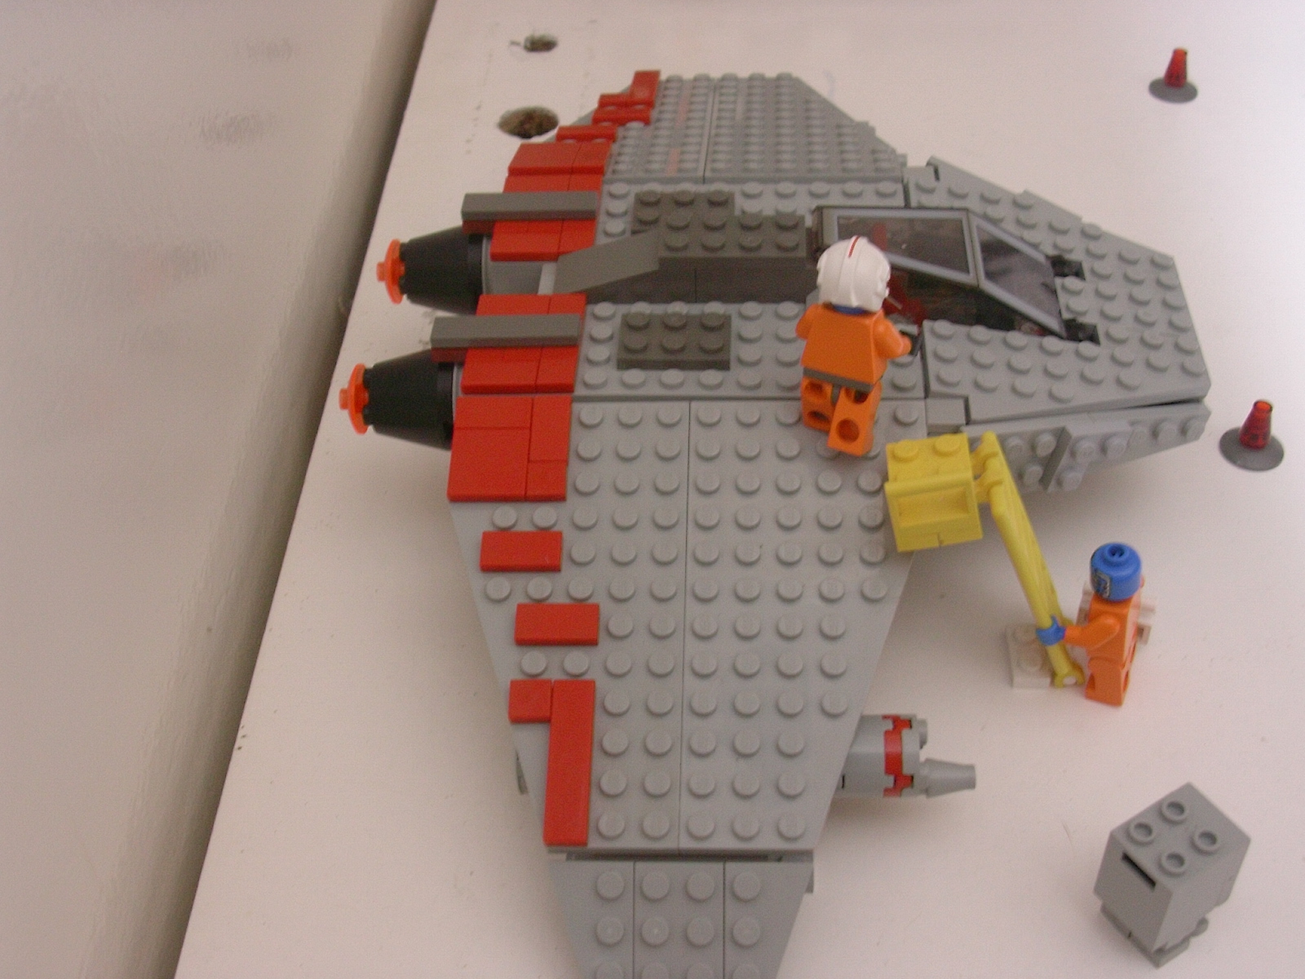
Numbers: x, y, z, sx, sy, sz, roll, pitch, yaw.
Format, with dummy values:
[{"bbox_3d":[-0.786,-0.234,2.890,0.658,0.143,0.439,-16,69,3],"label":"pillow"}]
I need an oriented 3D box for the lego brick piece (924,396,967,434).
[{"bbox_3d":[0.060,-0.015,0.347,0.008,0.003,0.008,1,43,3],"label":"lego brick piece"}]

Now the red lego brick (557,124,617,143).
[{"bbox_3d":[-0.017,-0.093,0.446,0.016,0.003,0.008,0,27,4],"label":"red lego brick"}]

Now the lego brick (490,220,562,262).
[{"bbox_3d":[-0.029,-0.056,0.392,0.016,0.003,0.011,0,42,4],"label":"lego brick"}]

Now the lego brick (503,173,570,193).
[{"bbox_3d":[-0.028,-0.072,0.409,0.016,0.003,0.008,0,42,4],"label":"lego brick"}]

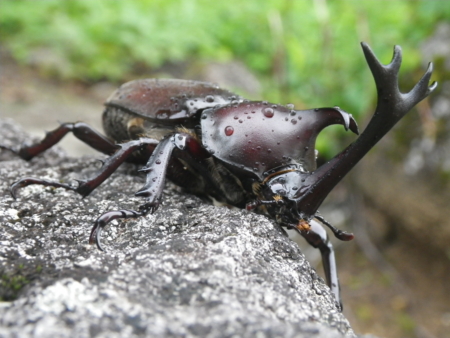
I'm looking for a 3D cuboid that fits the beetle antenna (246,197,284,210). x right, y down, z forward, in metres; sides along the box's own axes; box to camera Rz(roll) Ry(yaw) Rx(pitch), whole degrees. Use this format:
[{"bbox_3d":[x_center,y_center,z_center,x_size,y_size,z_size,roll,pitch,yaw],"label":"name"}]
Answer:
[{"bbox_3d":[0.006,0.005,0.123,0.006,0.002,0.002,-11,17,-28],"label":"beetle antenna"}]

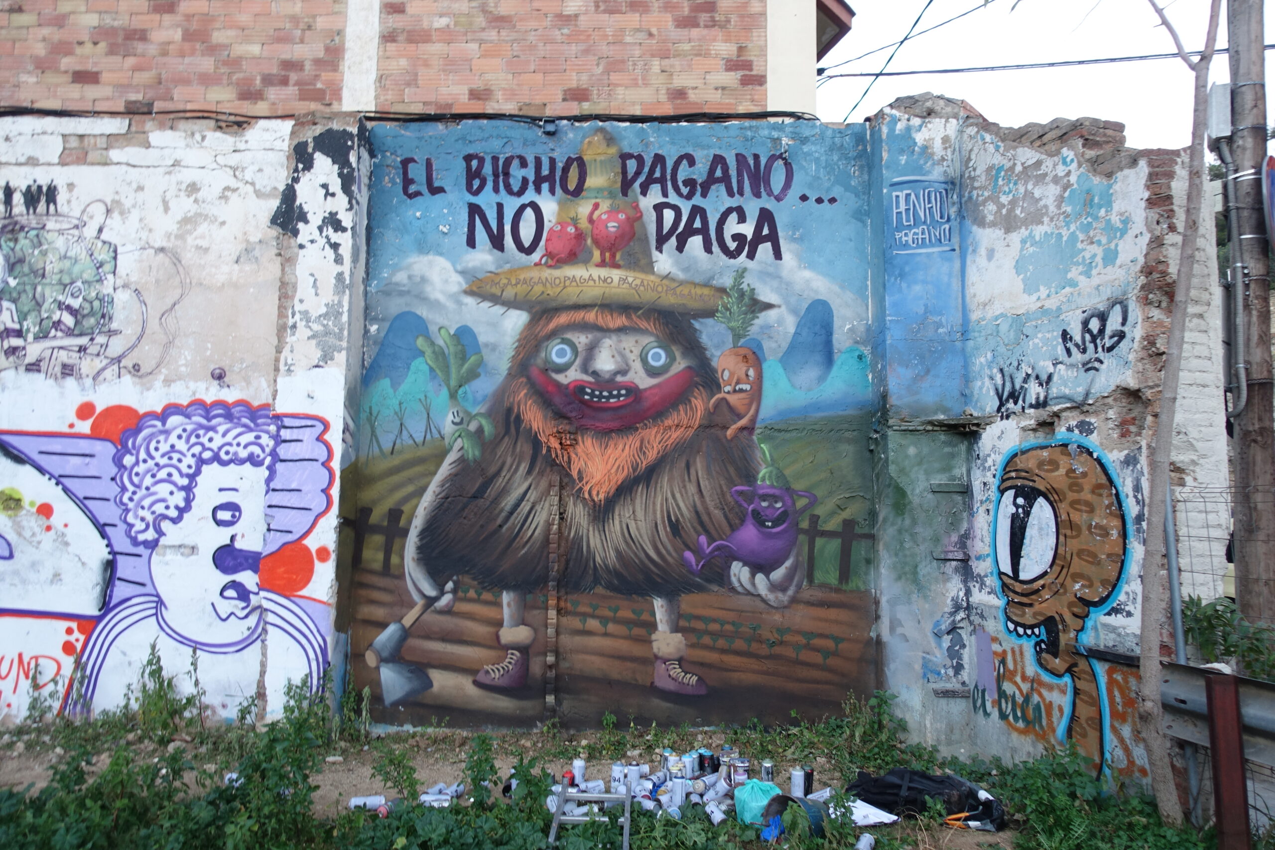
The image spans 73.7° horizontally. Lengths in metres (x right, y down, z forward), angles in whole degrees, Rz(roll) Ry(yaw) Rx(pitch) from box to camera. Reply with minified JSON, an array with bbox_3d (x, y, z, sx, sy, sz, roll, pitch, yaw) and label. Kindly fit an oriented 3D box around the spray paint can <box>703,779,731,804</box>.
[{"bbox_3d":[0.412,1.884,4.380,0.187,0.065,0.065,-42,0,18],"label":"spray paint can"}]

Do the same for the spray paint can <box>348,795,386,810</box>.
[{"bbox_3d":[-1.405,1.962,4.420,0.185,0.065,0.065,2,-6,-12],"label":"spray paint can"}]

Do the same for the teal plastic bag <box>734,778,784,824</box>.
[{"bbox_3d":[0.603,1.856,4.200,0.240,0.190,0.210,0,-6,6],"label":"teal plastic bag"}]

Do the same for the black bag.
[{"bbox_3d":[1.485,1.904,4.410,0.770,0.170,0.410,-1,-6,20],"label":"black bag"}]

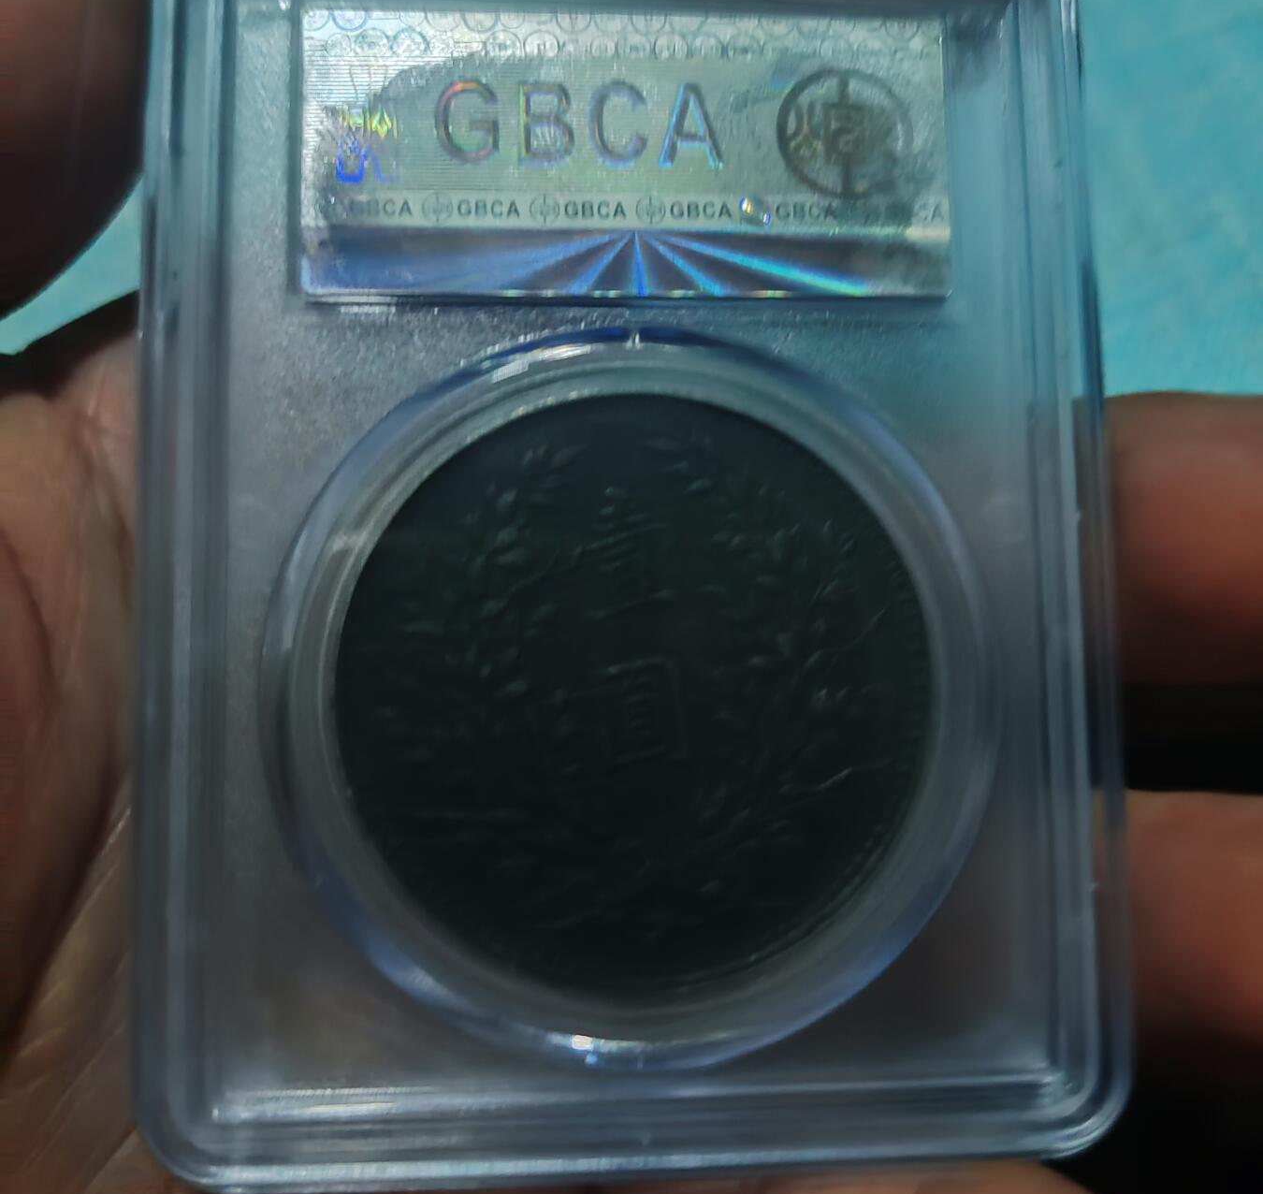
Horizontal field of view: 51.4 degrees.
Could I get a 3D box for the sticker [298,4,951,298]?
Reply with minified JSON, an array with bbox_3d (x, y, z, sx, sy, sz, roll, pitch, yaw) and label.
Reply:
[{"bbox_3d":[0.000,-0.030,0.089,0.044,0.001,0.020,-1,85,-4],"label":"sticker"}]

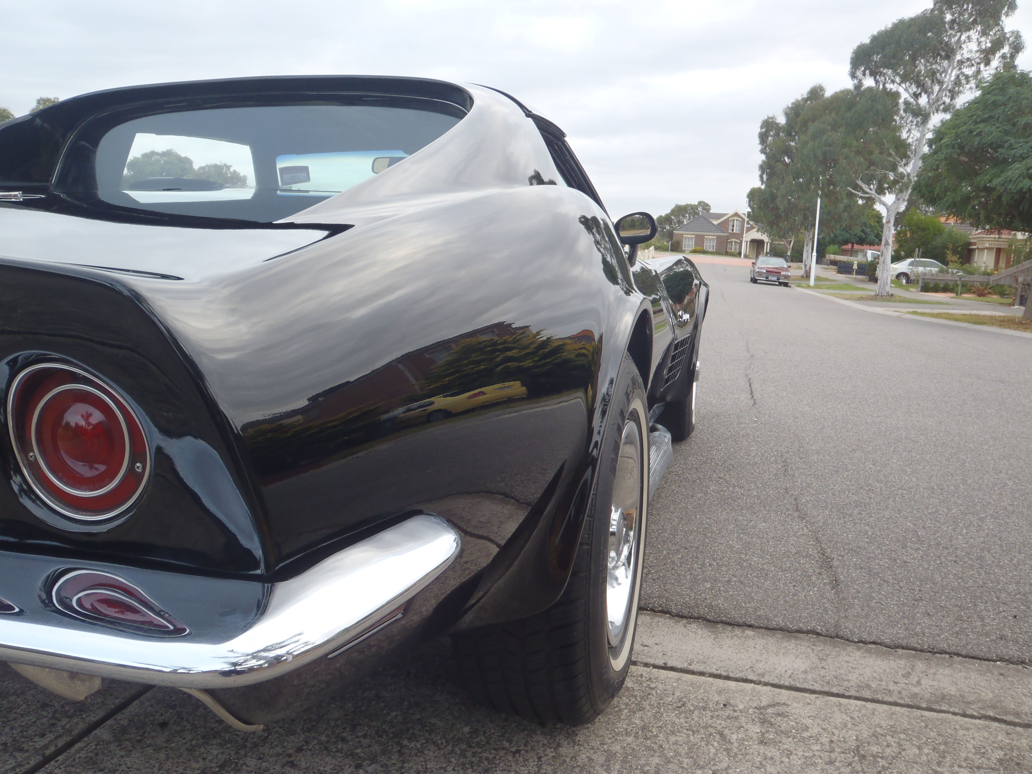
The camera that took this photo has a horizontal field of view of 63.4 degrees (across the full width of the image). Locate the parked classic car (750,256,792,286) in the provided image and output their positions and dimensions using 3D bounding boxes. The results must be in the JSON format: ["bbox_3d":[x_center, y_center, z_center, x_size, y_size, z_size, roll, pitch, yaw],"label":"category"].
[{"bbox_3d":[12.362,-5.665,40.488,1.700,1.370,4.550,4,9,13],"label":"parked classic car"}]

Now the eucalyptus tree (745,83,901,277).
[{"bbox_3d":[18.624,-12.350,50.096,9.000,11.500,8.600,4,9,10],"label":"eucalyptus tree"}]

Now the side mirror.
[{"bbox_3d":[0.424,-0.550,2.913,0.148,0.120,0.110,5,9,21],"label":"side mirror"}]

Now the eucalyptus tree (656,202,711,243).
[{"bbox_3d":[24.956,-23.900,124.395,8.600,7.700,8.000,4,9,10],"label":"eucalyptus tree"}]

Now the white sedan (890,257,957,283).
[{"bbox_3d":[21.976,-6.223,44.816,4.650,1.420,1.780,3,9,7],"label":"white sedan"}]

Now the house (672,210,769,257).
[{"bbox_3d":[27.258,-20.171,109.529,13.200,6.000,11.000,4,9,9],"label":"house"}]

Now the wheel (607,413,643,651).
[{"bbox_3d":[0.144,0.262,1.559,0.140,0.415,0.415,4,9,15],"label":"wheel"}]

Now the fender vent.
[{"bbox_3d":[0.633,-0.101,3.366,0.040,0.200,0.250,18,12,22],"label":"fender vent"}]

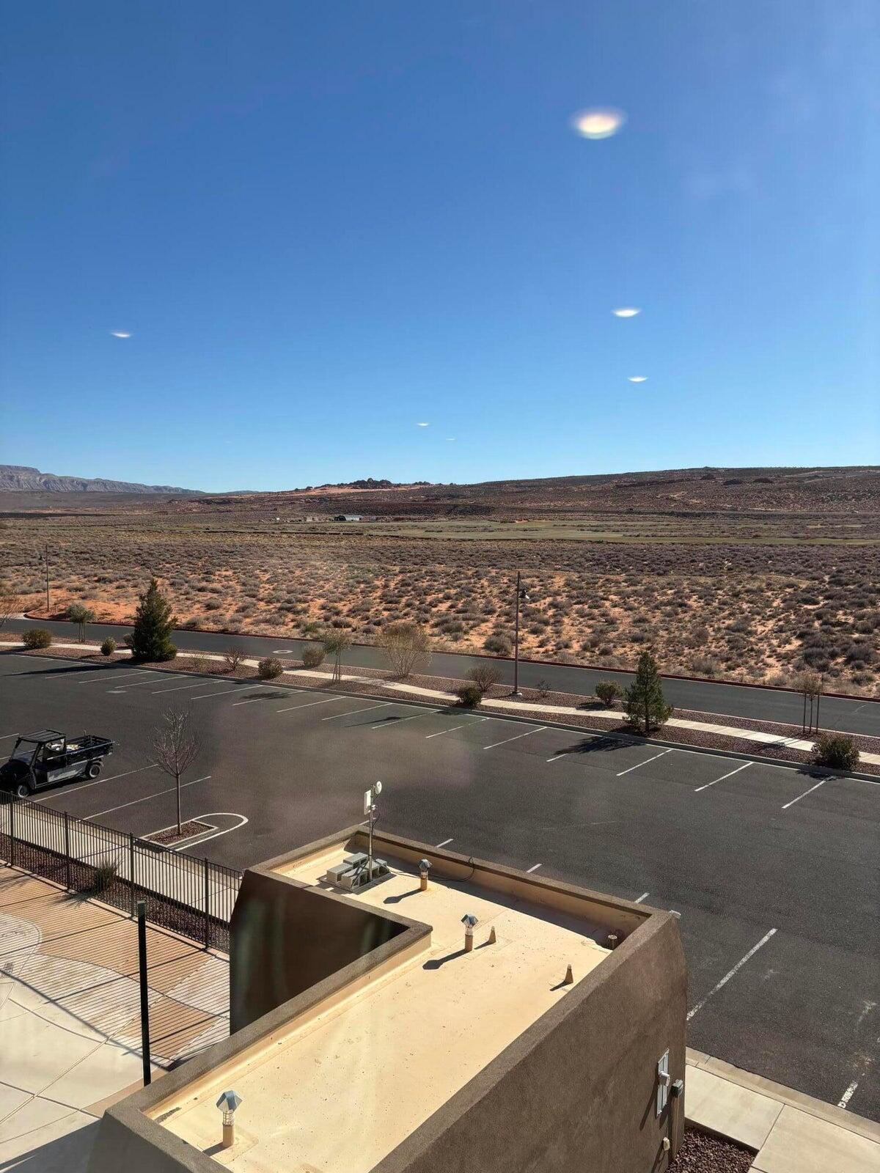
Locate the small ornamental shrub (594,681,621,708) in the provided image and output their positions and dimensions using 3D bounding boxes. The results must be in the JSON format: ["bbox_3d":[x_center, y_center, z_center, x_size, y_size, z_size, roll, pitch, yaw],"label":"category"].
[{"bbox_3d":[7.834,5.017,40.964,1.270,1.170,1.270,1,4,0],"label":"small ornamental shrub"}]

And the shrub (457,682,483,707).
[{"bbox_3d":[1.380,5.013,40.851,1.250,1.130,1.250,1,4,0],"label":"shrub"}]

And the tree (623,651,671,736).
[{"bbox_3d":[8.498,4.273,35.939,1.950,3.380,1.950,1,4,0],"label":"tree"}]

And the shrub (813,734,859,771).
[{"bbox_3d":[13.844,5.753,30.762,1.500,1.220,1.500,1,4,0],"label":"shrub"}]

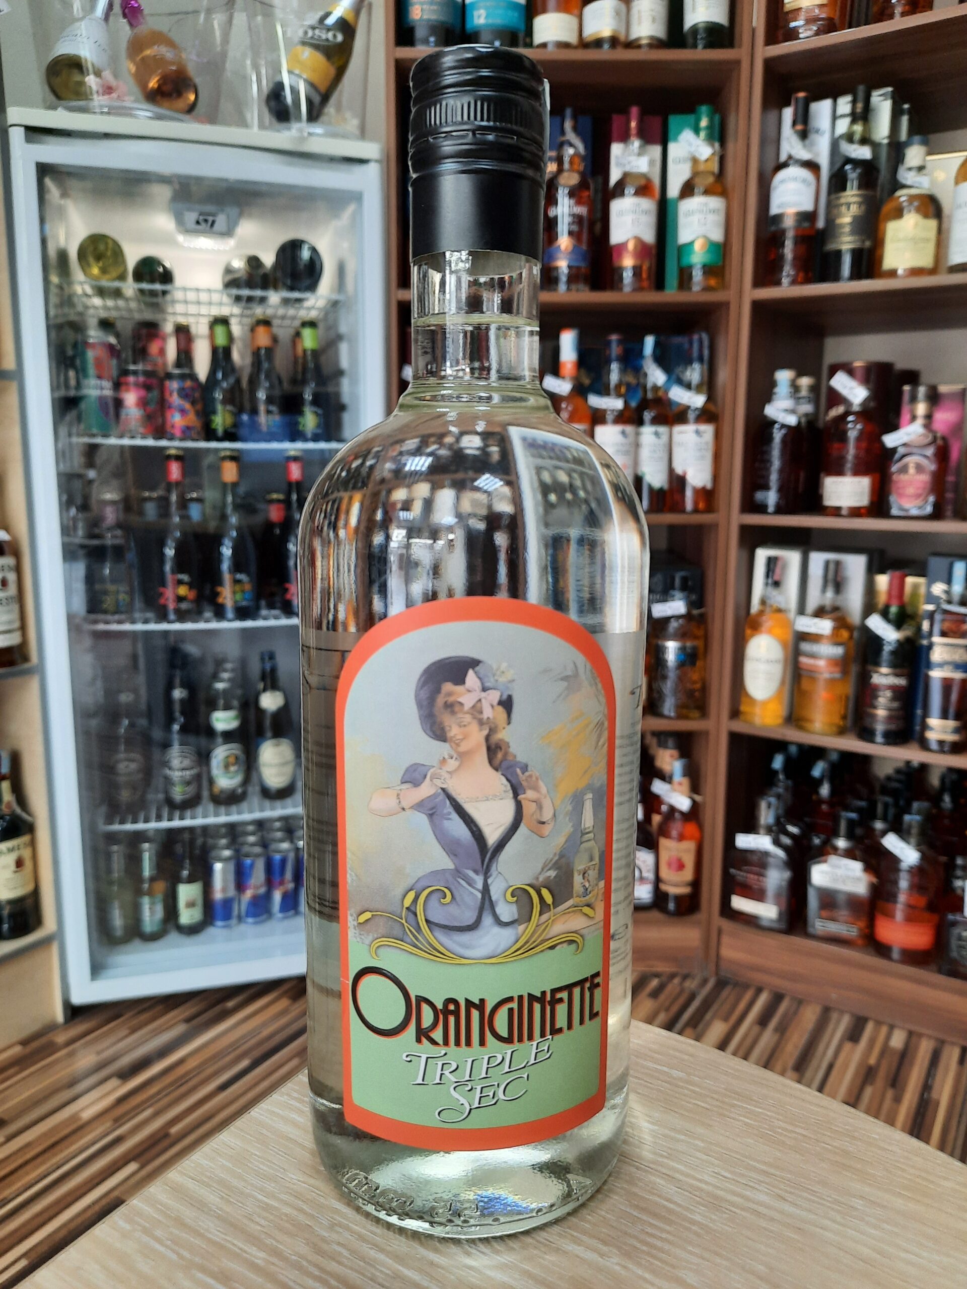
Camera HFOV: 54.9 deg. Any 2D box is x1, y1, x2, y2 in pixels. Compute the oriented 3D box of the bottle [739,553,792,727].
[{"bbox_3d":[0.498,-0.007,1.639,0.075,0.291,0.075,5,11,29],"label":"bottle"}]

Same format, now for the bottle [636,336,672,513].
[{"bbox_3d":[0.302,-0.384,1.652,0.077,0.302,0.077,2,9,10],"label":"bottle"}]

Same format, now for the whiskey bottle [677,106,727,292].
[{"bbox_3d":[0.368,-0.734,1.558,0.080,0.296,0.080,3,10,13],"label":"whiskey bottle"}]

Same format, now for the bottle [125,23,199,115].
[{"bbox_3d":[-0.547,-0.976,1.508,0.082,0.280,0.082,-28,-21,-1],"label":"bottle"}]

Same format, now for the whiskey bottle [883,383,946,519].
[{"bbox_3d":[0.690,-0.308,1.486,0.088,0.208,0.085,7,11,35],"label":"whiskey bottle"}]

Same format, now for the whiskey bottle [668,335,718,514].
[{"bbox_3d":[0.366,-0.380,1.626,0.077,0.303,0.077,2,9,13],"label":"whiskey bottle"}]

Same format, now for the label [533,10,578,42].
[{"bbox_3d":[0.115,-0.983,1.495,0.077,0.041,0.035,1,10,4],"label":"label"}]

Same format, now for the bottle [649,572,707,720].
[{"bbox_3d":[0.351,-0.001,1.675,0.093,0.255,0.090,2,10,11],"label":"bottle"}]

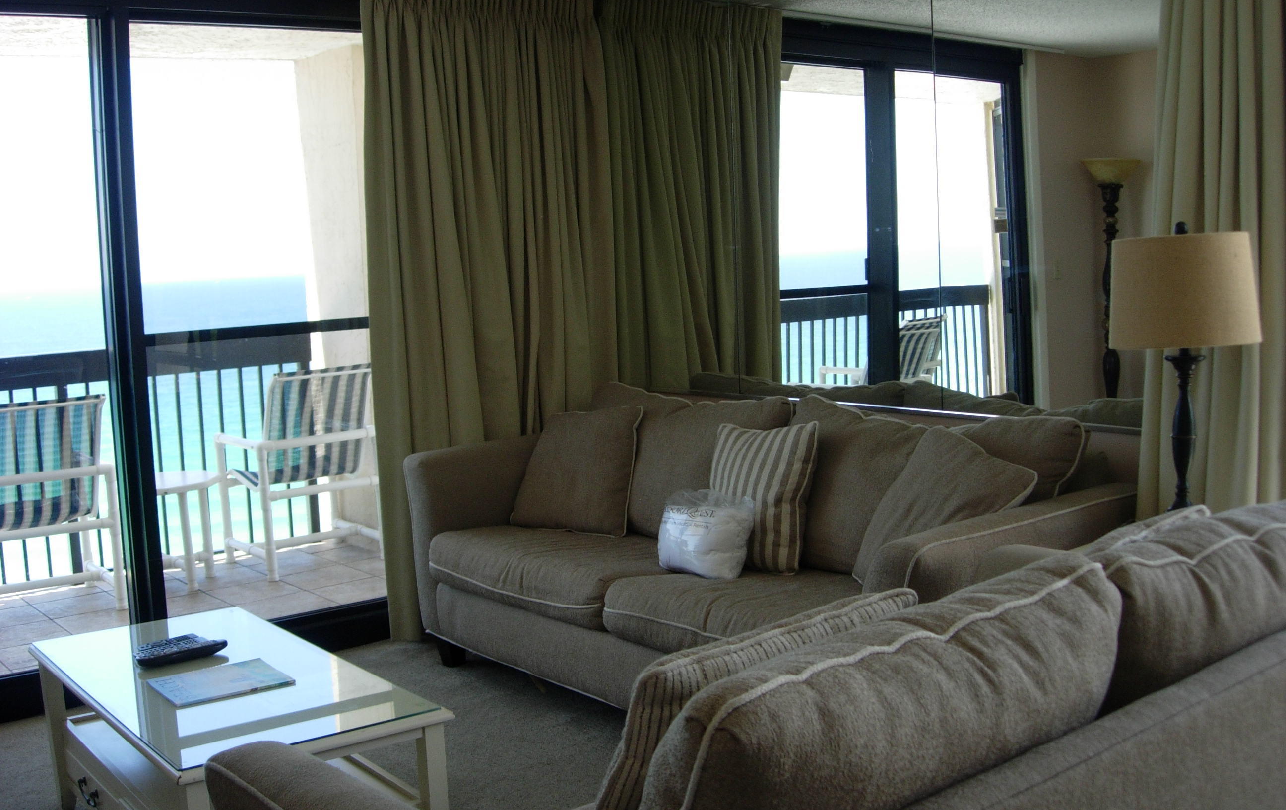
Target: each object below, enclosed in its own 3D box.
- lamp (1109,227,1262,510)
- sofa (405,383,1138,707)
[{"bbox_3d":[1.173,-0.070,3.068,0.330,0.635,0.330,-7,7,-35],"label":"lamp"},{"bbox_3d":[0.242,0.439,4.096,0.911,0.904,2.323,-7,7,-35],"label":"sofa"}]

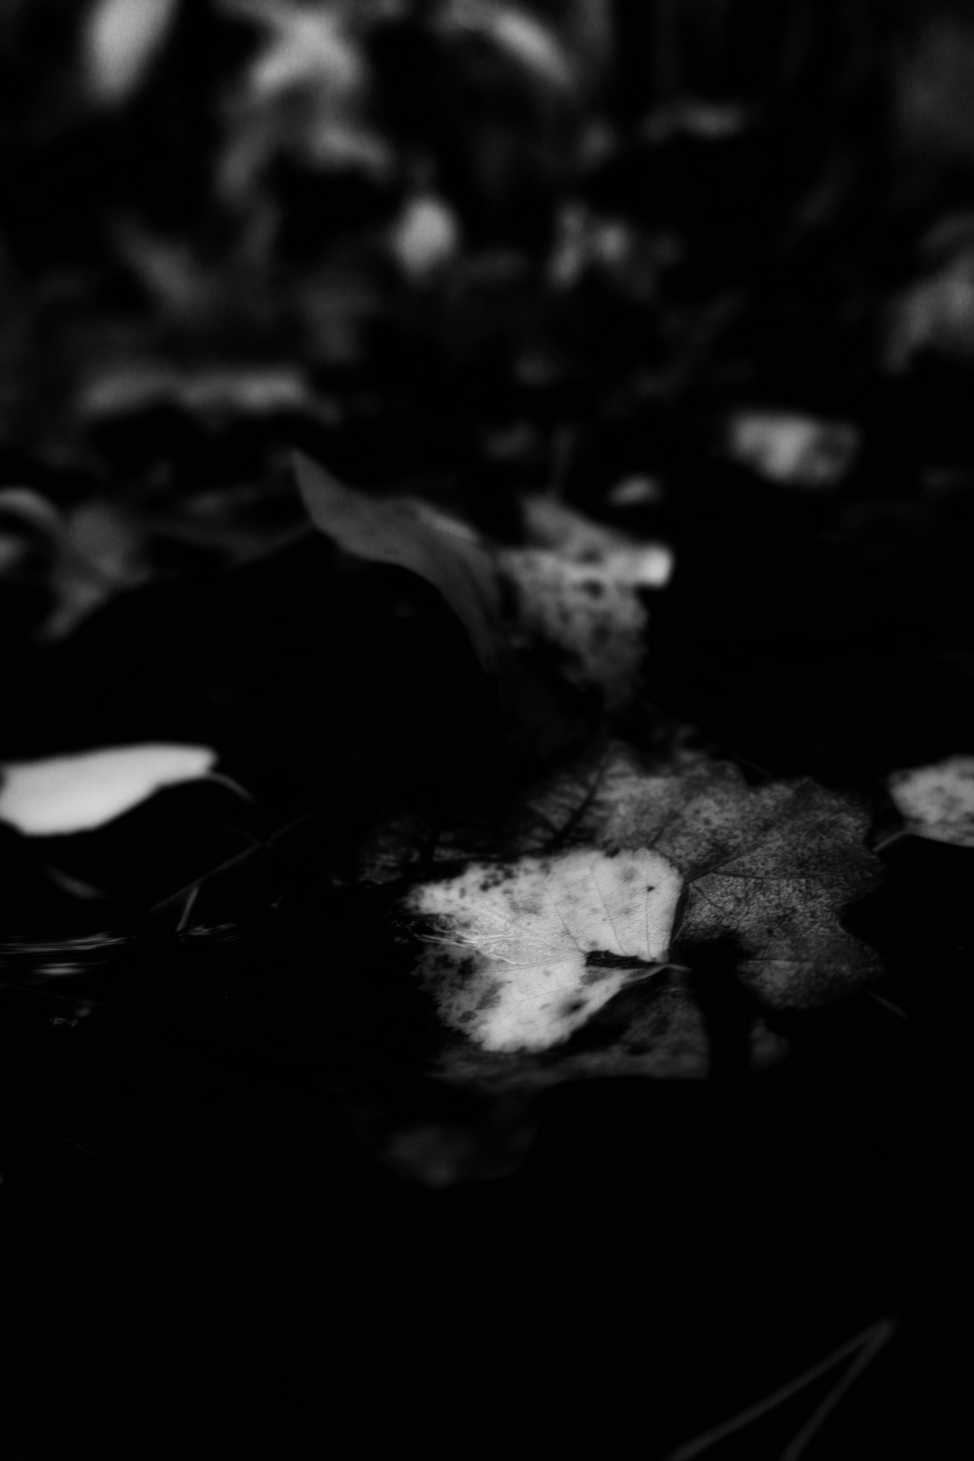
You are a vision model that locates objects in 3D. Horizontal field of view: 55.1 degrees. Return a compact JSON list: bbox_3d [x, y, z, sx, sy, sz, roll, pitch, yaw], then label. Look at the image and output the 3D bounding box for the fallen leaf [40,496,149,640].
[{"bbox_3d":[-0.210,-0.086,0.500,0.050,0.060,0.040,0,30,0],"label":"fallen leaf"}]

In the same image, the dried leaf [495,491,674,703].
[{"bbox_3d":[0.046,-0.064,0.450,0.077,0.084,0.060,0,30,0],"label":"dried leaf"}]

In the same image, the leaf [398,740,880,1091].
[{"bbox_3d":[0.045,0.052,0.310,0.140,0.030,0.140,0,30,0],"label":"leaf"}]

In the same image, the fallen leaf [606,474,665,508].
[{"bbox_3d":[0.097,-0.157,0.610,0.038,0.013,0.030,0,30,0],"label":"fallen leaf"}]

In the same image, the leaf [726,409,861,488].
[{"bbox_3d":[0.216,-0.199,0.660,0.085,0.040,0.060,0,30,0],"label":"leaf"}]

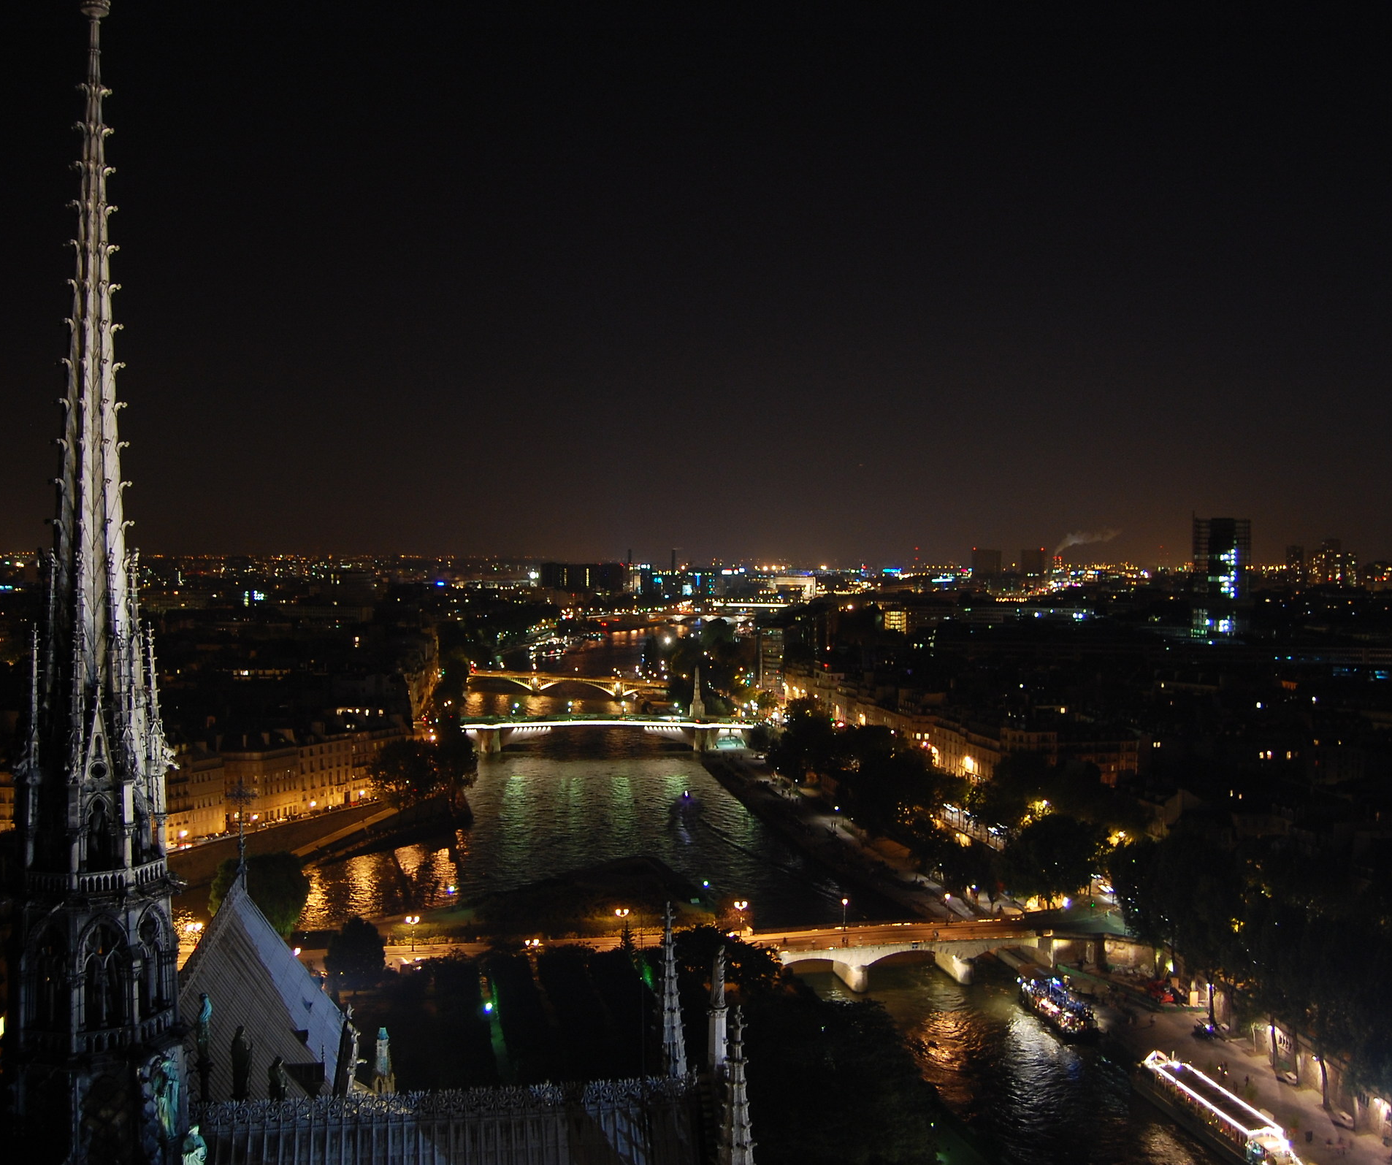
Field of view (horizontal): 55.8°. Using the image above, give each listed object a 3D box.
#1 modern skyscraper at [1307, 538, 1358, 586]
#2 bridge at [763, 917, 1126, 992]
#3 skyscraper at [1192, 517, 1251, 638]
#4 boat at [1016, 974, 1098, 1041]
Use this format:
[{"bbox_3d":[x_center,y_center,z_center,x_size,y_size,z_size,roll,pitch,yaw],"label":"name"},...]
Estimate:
[{"bbox_3d":[1186.000,-38.522,2449.718,82.000,88.000,45.000,1,1,26],"label":"modern skyscraper"},{"bbox_3d":[42.254,67.464,239.794,66.000,7.800,12.500,0,1,-13],"label":"bridge"},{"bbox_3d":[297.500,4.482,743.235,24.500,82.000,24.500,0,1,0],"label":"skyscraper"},{"bbox_3d":[59.500,69.862,217.226,6.000,3.800,21.500,0,1,-7],"label":"boat"}]

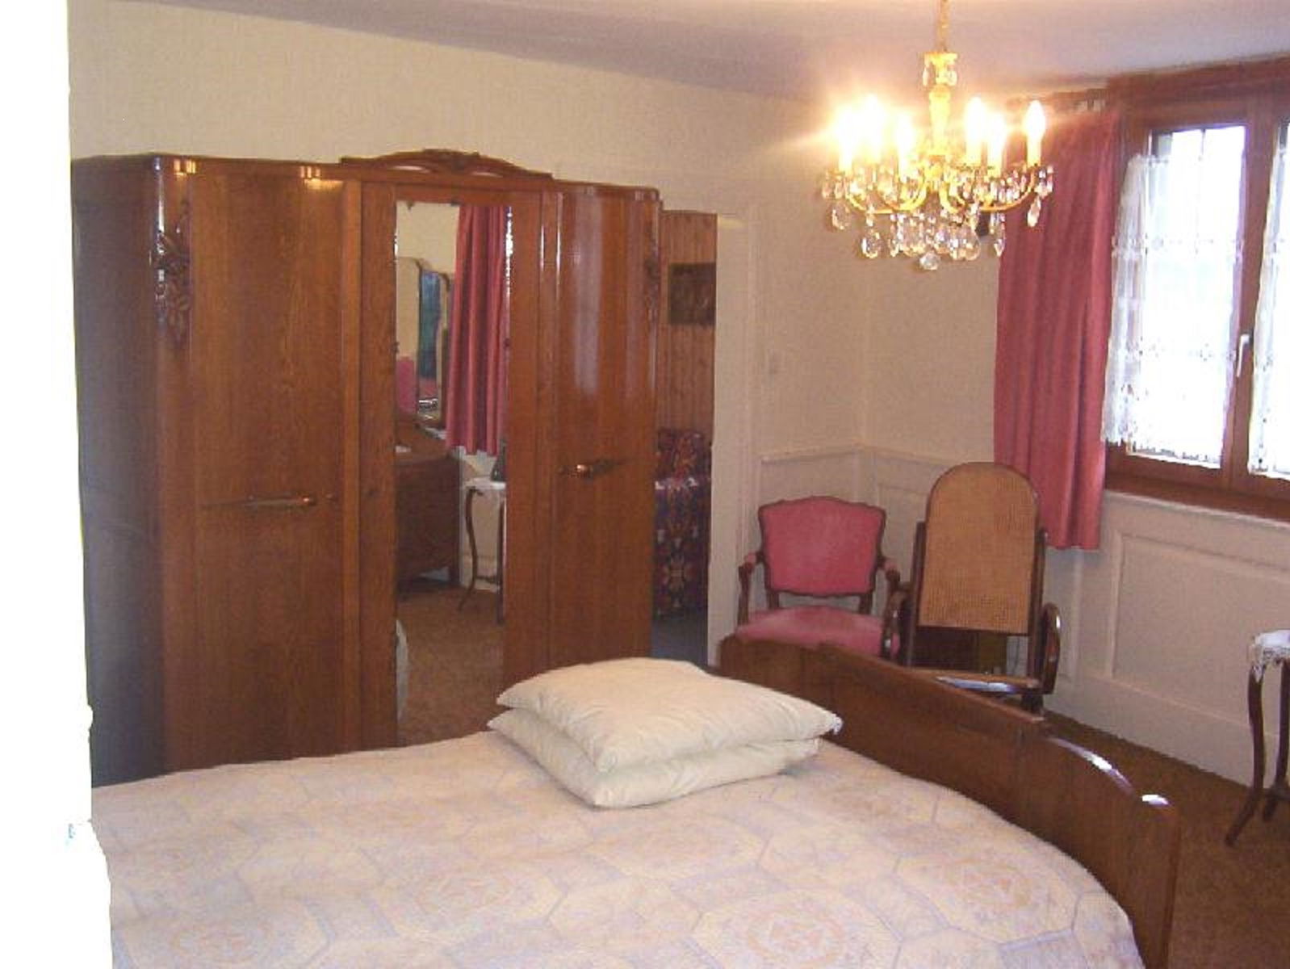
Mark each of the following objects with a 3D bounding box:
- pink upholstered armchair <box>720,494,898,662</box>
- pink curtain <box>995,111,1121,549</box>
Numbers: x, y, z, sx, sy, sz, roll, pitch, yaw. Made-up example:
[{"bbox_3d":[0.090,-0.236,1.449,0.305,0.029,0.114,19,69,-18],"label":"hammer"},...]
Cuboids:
[{"bbox_3d":[0.613,0.524,4.885,0.600,0.885,0.600,3,9,8],"label":"pink upholstered armchair"},{"bbox_3d":[1.565,-0.588,5.167,0.120,1.605,0.506,-4,11,-31],"label":"pink curtain"}]

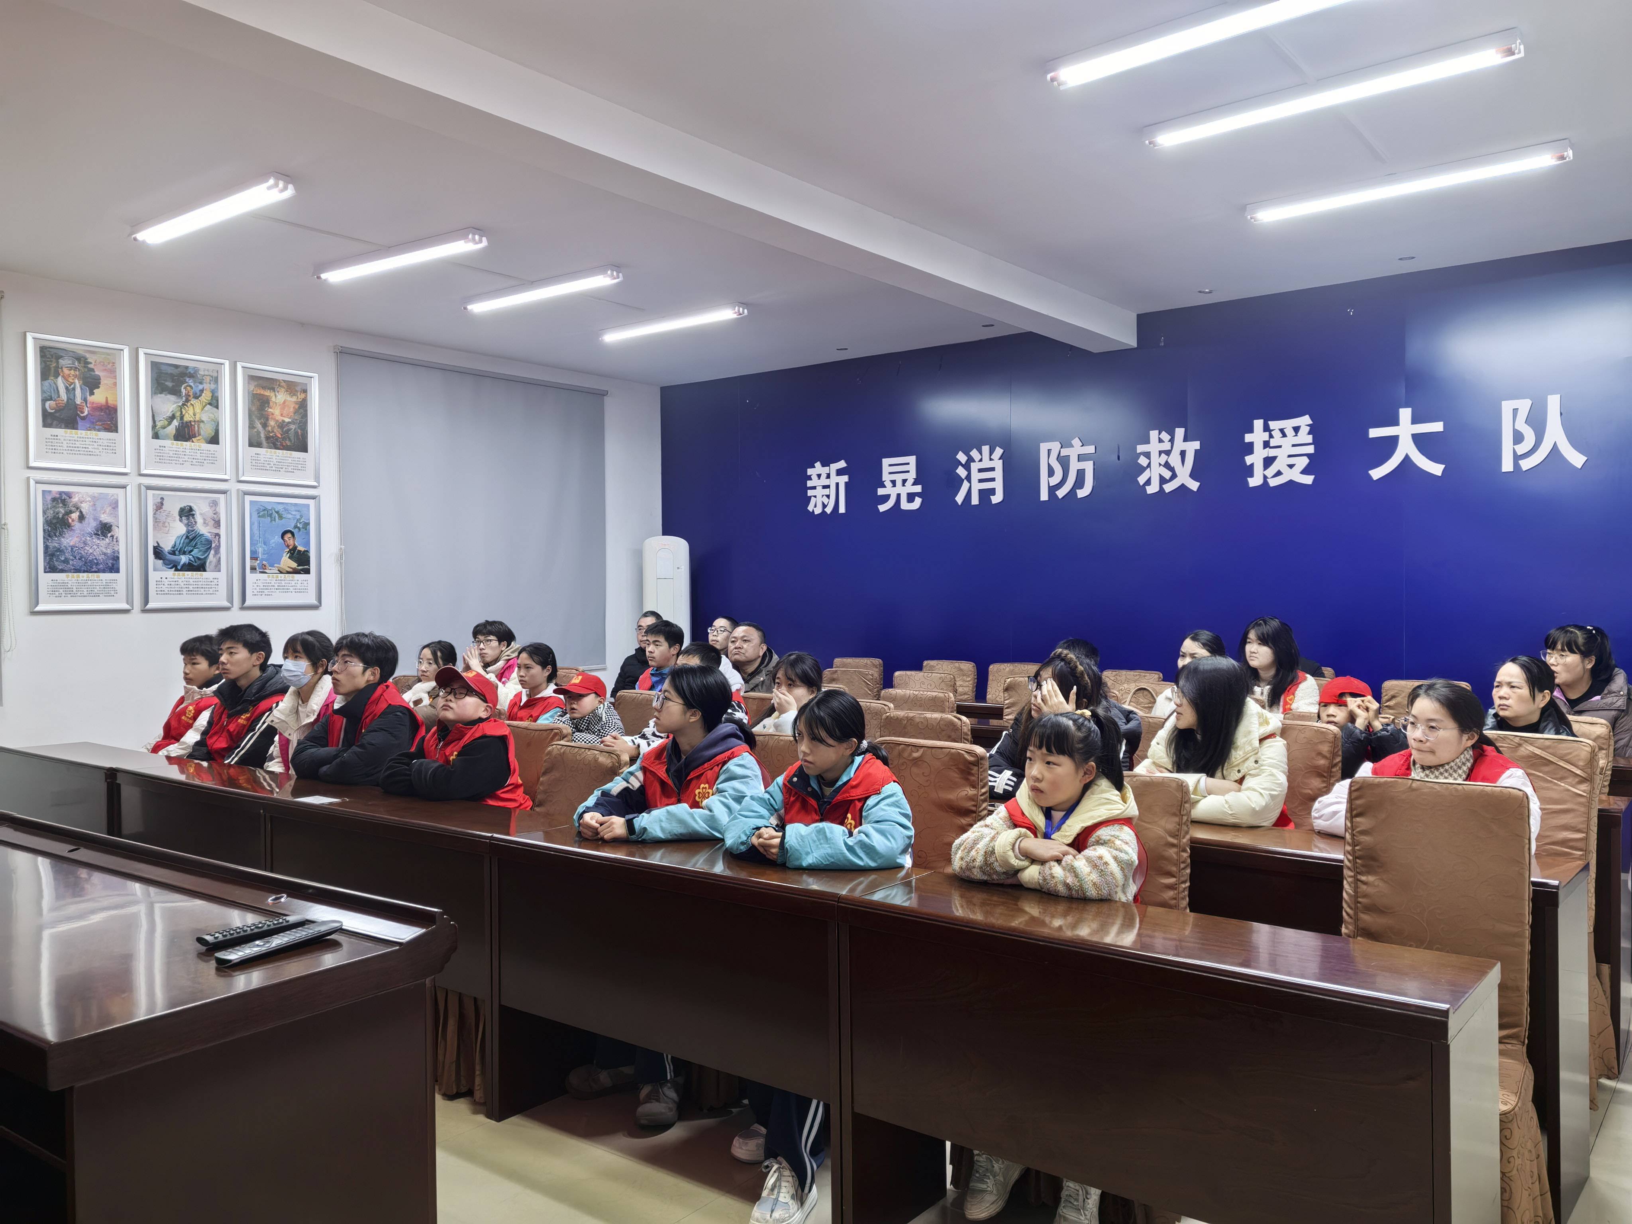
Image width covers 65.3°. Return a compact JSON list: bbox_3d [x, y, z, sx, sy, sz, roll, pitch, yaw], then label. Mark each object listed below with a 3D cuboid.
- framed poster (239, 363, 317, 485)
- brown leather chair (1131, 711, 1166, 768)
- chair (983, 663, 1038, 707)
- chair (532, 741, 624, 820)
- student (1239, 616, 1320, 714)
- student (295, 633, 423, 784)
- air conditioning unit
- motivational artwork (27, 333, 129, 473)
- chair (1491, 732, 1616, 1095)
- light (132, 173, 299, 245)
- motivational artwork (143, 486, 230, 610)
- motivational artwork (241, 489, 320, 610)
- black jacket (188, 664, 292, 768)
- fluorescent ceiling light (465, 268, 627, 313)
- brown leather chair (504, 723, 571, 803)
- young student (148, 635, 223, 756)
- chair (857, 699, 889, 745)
[{"bbox_3d":[-3.301,-1.143,7.834,0.030,0.718,0.525,0,1,38],"label":"framed poster"},{"bbox_3d":[1.003,0.860,4.313,0.450,0.980,0.530,0,1,38],"label":"brown leather chair"},{"bbox_3d":[1.111,0.820,7.850,0.440,0.965,0.560,0,1,38],"label":"chair"},{"bbox_3d":[-0.729,0.881,3.615,0.450,0.980,0.530,0,1,38],"label":"chair"},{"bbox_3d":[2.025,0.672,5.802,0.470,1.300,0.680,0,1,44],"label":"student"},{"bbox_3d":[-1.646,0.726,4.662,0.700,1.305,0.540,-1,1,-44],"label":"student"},{"bbox_3d":[-1.140,0.380,9.757,0.380,1.922,0.360,0,0,-6],"label":"air conditioning unit"},{"bbox_3d":[-4.009,-1.125,6.934,0.030,0.718,0.525,0,1,38],"label":"motivational artwork"},{"bbox_3d":[2.011,0.875,3.690,0.440,1.000,0.540,0,1,39],"label":"chair"},{"bbox_3d":[-2.648,-1.740,5.521,1.220,0.065,0.130,0,1,37],"label":"light"},{"bbox_3d":[-3.645,-0.367,7.394,0.030,0.718,0.525,0,1,38],"label":"motivational artwork"},{"bbox_3d":[-3.276,-0.385,7.821,0.030,0.710,0.515,0,1,38],"label":"motivational artwork"},{"bbox_3d":[-2.297,0.532,5.272,0.460,0.620,0.520,-1,1,-44],"label":"black jacket"},{"bbox_3d":[-1.539,-1.776,7.068,1.240,0.080,0.130,0,1,38],"label":"fluorescent ceiling light"},{"bbox_3d":[-1.128,0.881,4.158,0.440,1.000,0.540,0,1,39],"label":"brown leather chair"},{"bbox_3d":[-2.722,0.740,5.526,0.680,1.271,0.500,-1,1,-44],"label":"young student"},{"bbox_3d":[-0.005,0.863,5.127,0.440,0.965,0.560,0,1,41],"label":"chair"}]

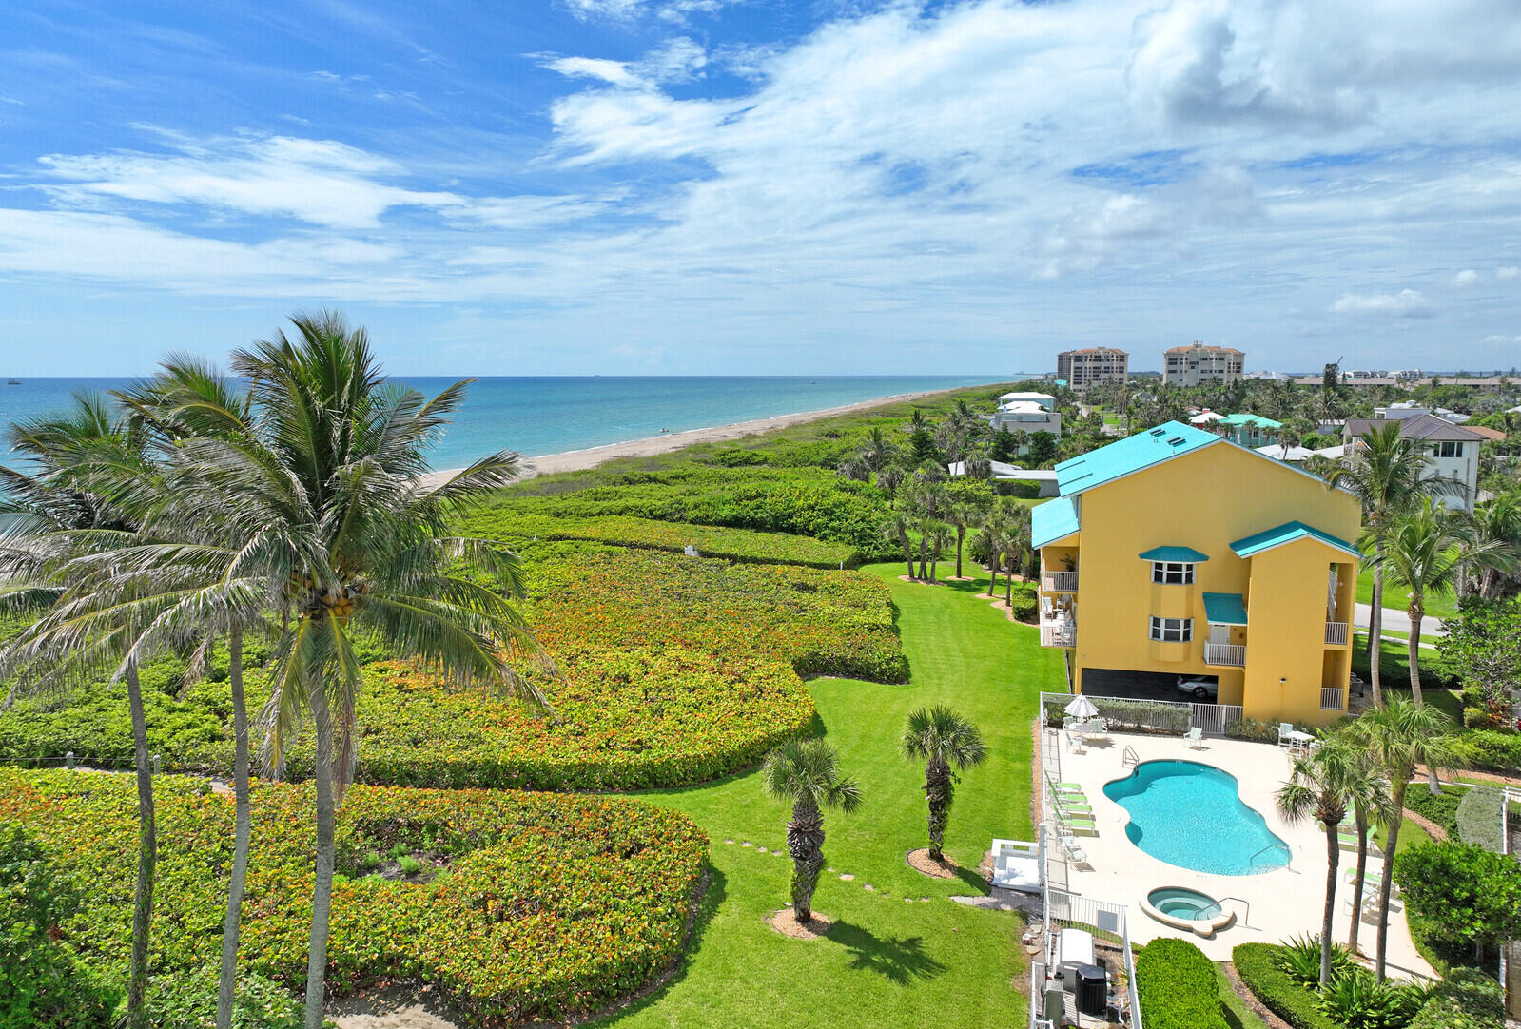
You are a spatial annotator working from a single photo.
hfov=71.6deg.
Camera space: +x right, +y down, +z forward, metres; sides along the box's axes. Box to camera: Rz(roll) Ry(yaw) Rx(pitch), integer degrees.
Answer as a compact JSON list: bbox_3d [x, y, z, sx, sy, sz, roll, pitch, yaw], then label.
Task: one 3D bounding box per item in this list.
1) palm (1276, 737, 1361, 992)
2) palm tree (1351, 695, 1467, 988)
[{"bbox_3d":[15.860,10.043,30.017,2.457,7.573,2.334,4,9,29],"label":"palm"},{"bbox_3d":[17.650,9.134,29.159,3.100,8.200,3.100,0,8,0],"label":"palm tree"}]

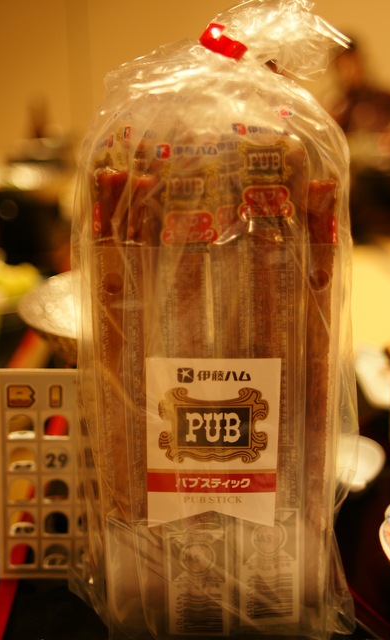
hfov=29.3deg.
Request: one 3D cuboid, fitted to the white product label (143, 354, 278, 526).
[{"bbox_3d":[0.008,0.052,0.322,0.057,0.078,0.001,0,13,0],"label":"white product label"}]

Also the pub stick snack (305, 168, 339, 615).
[{"bbox_3d":[0.055,0.038,0.329,0.013,0.197,0.013,-1,12,0],"label":"pub stick snack"}]

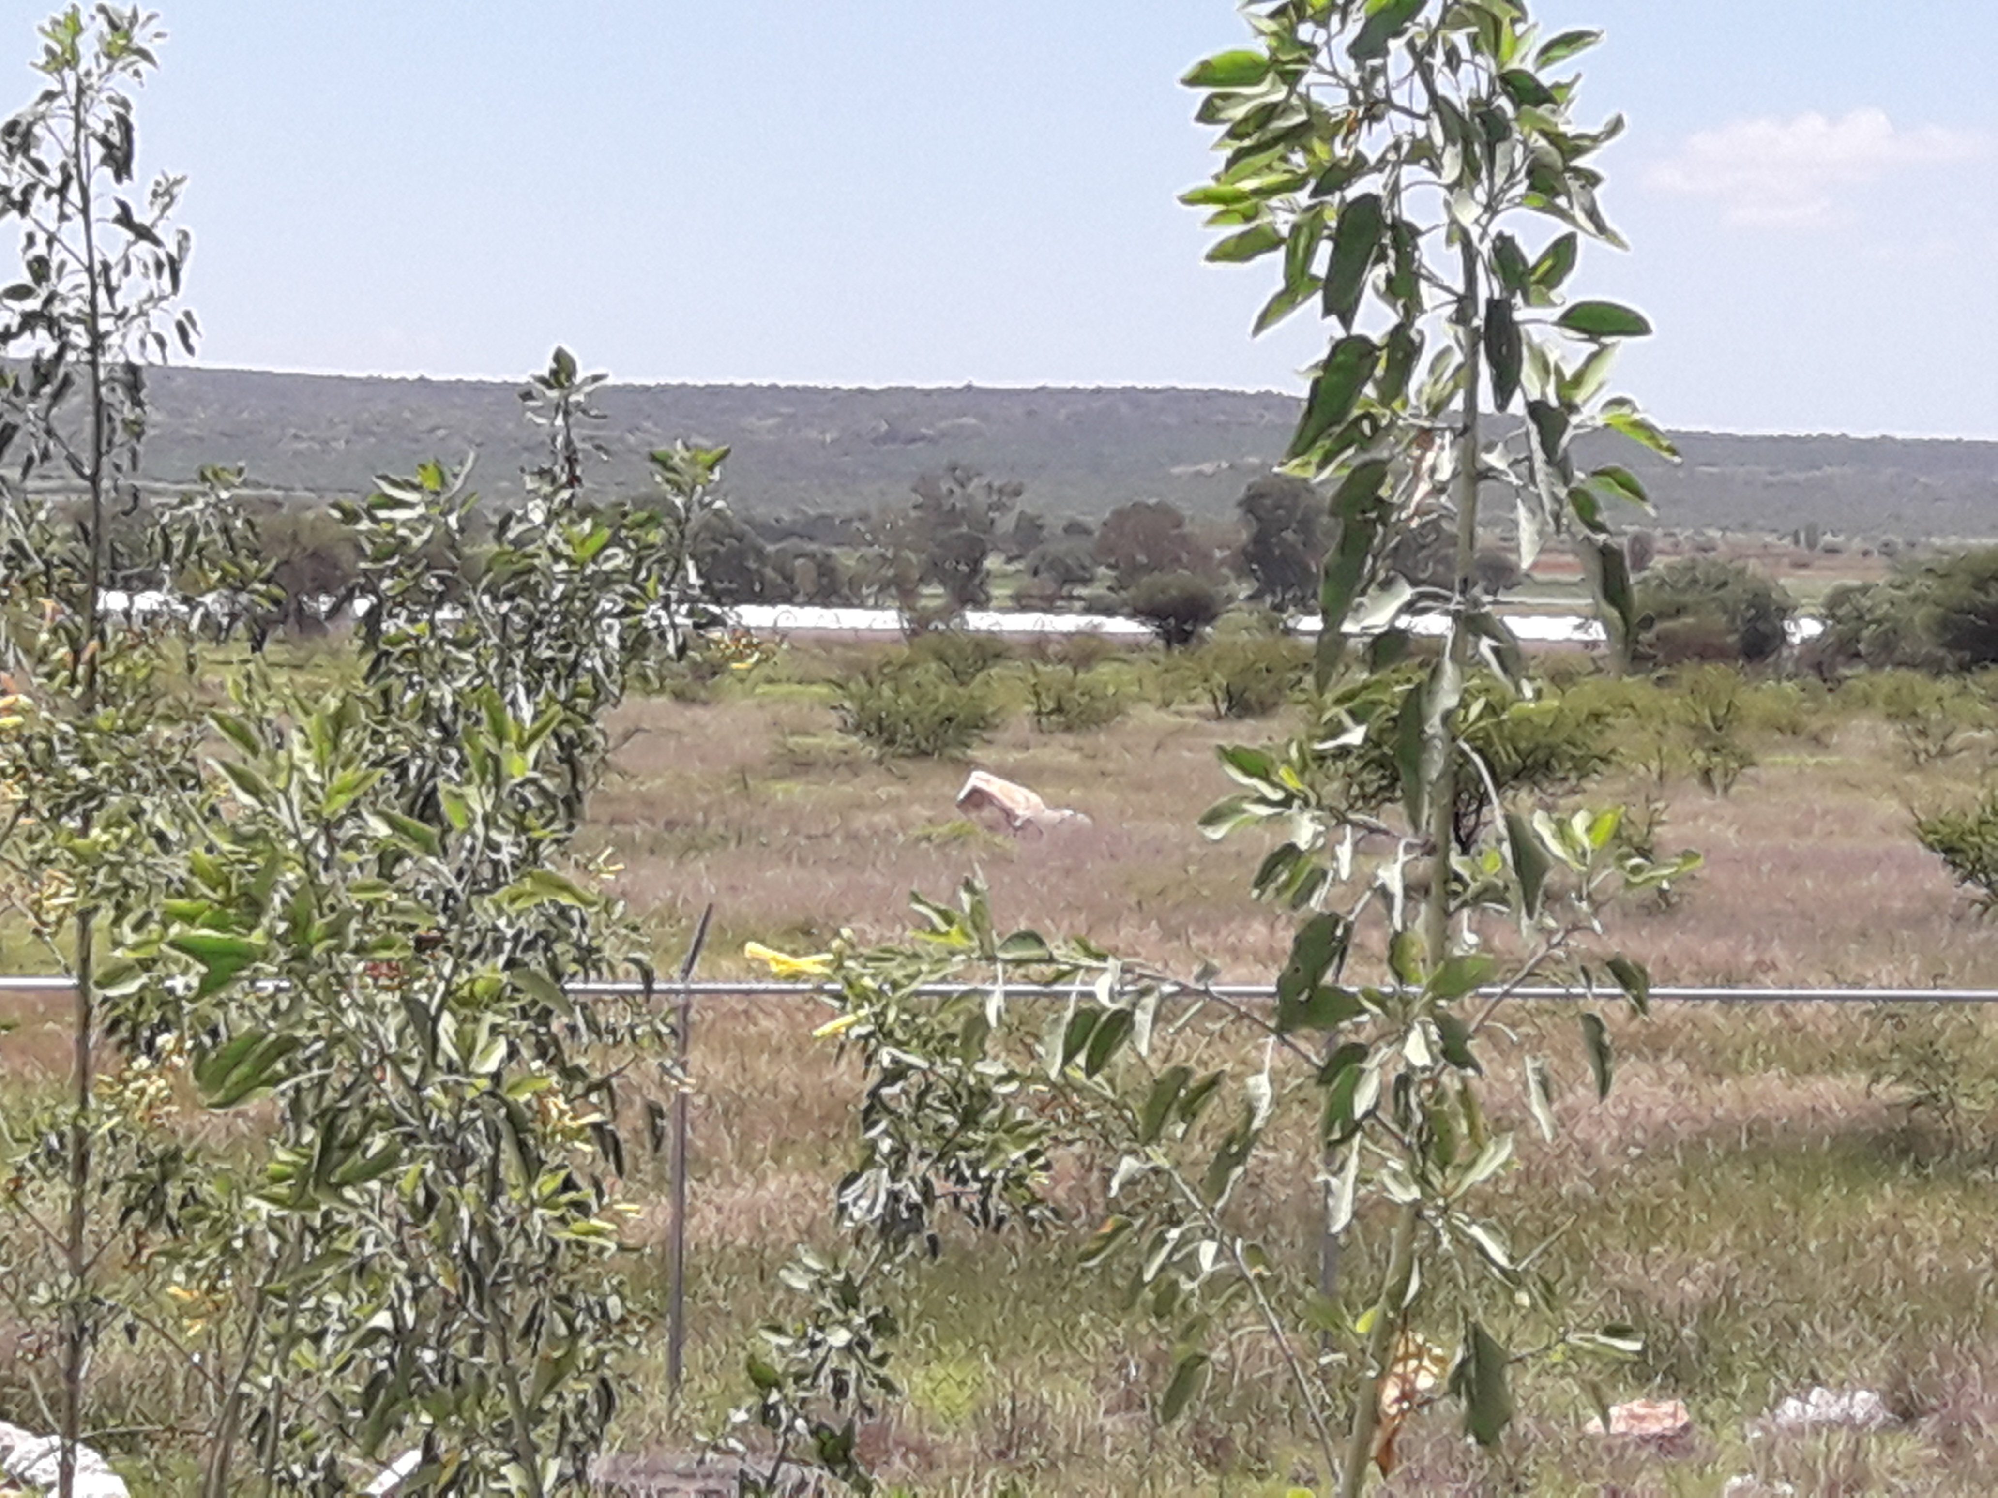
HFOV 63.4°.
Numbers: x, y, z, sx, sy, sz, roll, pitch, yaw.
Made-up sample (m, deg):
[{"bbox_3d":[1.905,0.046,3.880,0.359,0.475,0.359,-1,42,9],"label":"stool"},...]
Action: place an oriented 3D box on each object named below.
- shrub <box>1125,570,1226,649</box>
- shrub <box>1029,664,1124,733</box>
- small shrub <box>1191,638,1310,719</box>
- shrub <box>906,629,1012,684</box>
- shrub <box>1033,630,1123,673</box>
[{"bbox_3d":[5.730,-4.538,52.500,3.300,2.480,2.900,1,8,0],"label":"shrub"},{"bbox_3d":[1.545,-0.989,32.000,1.950,1.360,1.710,1,8,0],"label":"shrub"},{"bbox_3d":[5.365,-1.533,34.500,2.500,1.730,2.200,1,8,0],"label":"small shrub"},{"bbox_3d":[-0.973,-2.251,39.500,2.590,1.310,2.280,1,8,0],"label":"shrub"},{"bbox_3d":[2.118,-2.575,43.000,2.370,1.100,2.080,1,8,0],"label":"shrub"}]

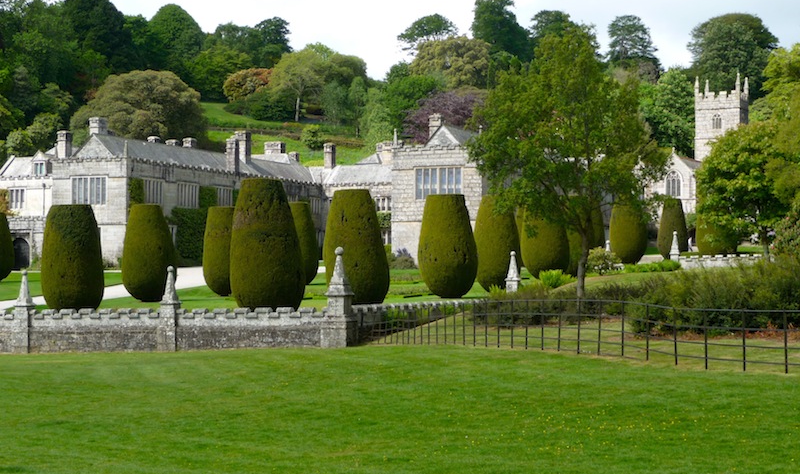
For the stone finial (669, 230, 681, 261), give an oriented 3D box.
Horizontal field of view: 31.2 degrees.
[{"bbox_3d":[15.150,0.570,79.000,0.480,1.800,0.480,0,0,25],"label":"stone finial"}]

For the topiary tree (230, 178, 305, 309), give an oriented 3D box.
[{"bbox_3d":[-4.750,0.290,51.200,2.650,4.750,2.650,0,0,0],"label":"topiary tree"}]

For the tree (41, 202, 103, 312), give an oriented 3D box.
[{"bbox_3d":[-14.280,0.960,62.500,2.760,4.670,2.760,0,-1,0],"label":"tree"}]

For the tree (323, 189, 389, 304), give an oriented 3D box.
[{"bbox_3d":[-1.790,0.410,59.000,2.750,4.750,2.750,0,0,0],"label":"tree"}]

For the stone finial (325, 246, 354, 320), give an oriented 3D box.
[{"bbox_3d":[-1.900,1.440,45.000,0.720,2.300,0.720,0,0,25],"label":"stone finial"}]

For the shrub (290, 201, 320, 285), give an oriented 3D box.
[{"bbox_3d":[-6.200,0.390,85.000,2.840,4.920,2.840,0,-1,0],"label":"shrub"}]

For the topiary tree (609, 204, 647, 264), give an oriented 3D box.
[{"bbox_3d":[17.580,-0.210,110.000,2.960,4.720,2.960,-1,-1,22],"label":"topiary tree"}]

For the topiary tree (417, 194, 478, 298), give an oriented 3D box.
[{"bbox_3d":[2.320,0.440,70.000,2.980,5.080,2.980,0,-1,0],"label":"topiary tree"}]

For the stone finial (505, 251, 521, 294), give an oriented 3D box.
[{"bbox_3d":[4.710,1.530,60.000,0.540,1.850,0.540,0,0,25],"label":"stone finial"}]

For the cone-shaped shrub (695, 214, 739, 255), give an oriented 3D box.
[{"bbox_3d":[18.890,-1.100,85.000,2.700,4.500,2.700,0,0,25],"label":"cone-shaped shrub"}]

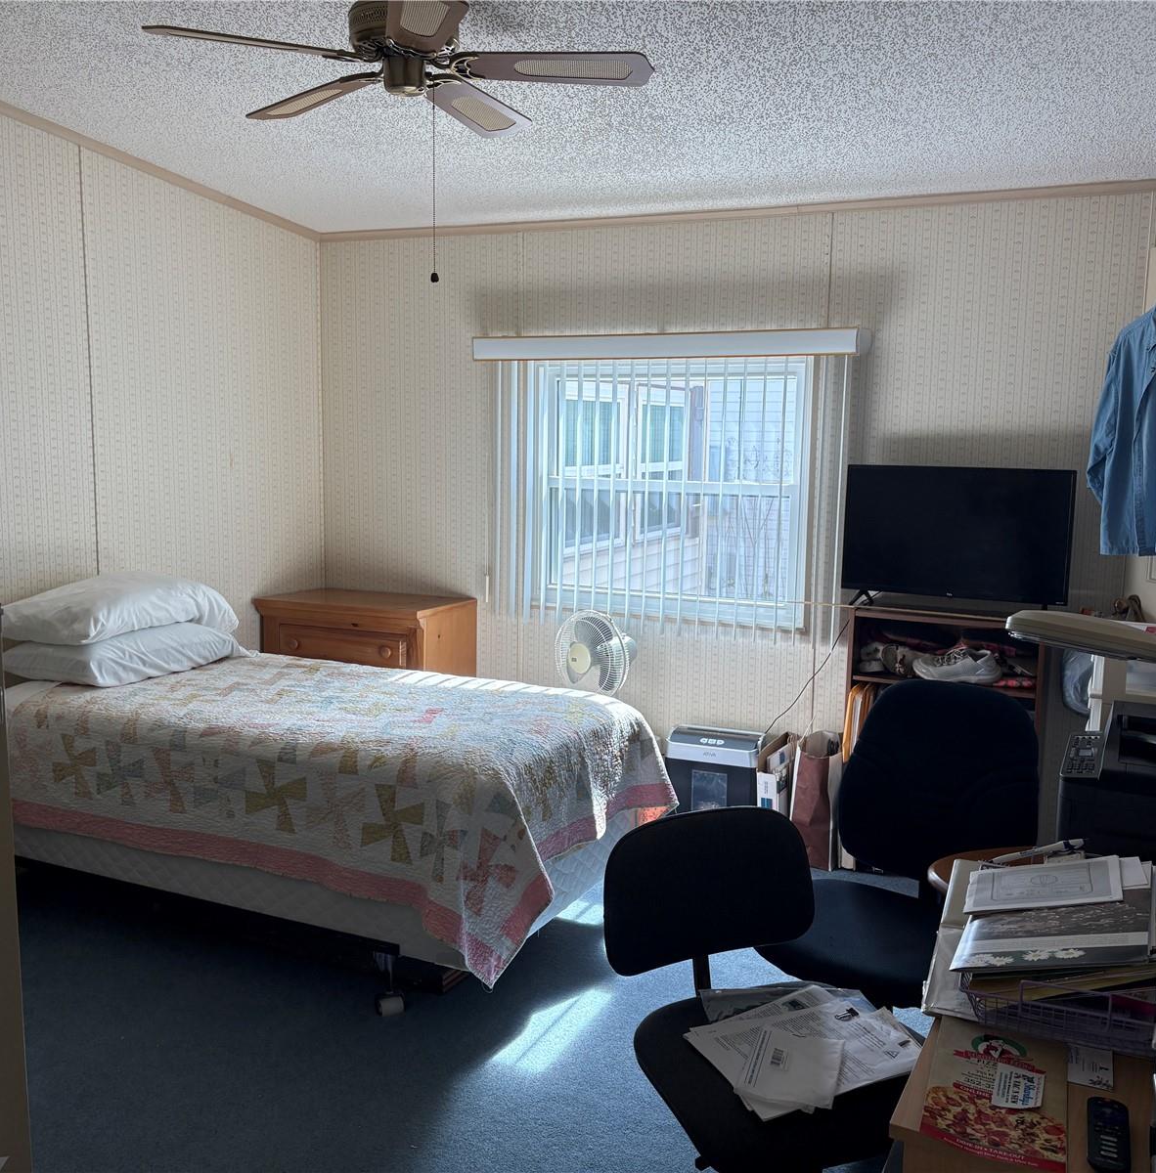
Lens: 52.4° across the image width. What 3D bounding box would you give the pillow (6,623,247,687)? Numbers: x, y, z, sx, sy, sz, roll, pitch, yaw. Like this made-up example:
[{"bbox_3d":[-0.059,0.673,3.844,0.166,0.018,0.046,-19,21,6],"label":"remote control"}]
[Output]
[{"bbox_3d":[-1.474,0.208,3.933,0.416,0.168,0.700,4,9,25],"label":"pillow"}]

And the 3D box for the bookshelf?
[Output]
[{"bbox_3d":[1.241,0.524,3.987,0.620,0.901,0.274,4,9,25],"label":"bookshelf"}]

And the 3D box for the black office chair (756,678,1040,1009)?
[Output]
[{"bbox_3d":[0.688,0.708,2.436,0.579,0.949,0.670,6,9,31],"label":"black office chair"}]

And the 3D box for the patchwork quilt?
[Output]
[{"bbox_3d":[-0.822,0.665,3.620,1.903,0.665,1.066,4,9,25],"label":"patchwork quilt"}]

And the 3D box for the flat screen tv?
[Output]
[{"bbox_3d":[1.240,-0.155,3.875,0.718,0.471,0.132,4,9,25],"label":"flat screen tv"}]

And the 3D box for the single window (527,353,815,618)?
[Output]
[{"bbox_3d":[0.330,-0.367,4.472,1.127,1.005,0.081,4,9,25],"label":"single window"}]

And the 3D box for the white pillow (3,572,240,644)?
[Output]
[{"bbox_3d":[-1.478,0.065,3.888,0.426,0.178,0.690,4,9,25],"label":"white pillow"}]

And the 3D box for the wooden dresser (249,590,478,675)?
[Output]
[{"bbox_3d":[-0.870,0.437,4.837,0.751,0.779,0.426,5,9,27],"label":"wooden dresser"}]

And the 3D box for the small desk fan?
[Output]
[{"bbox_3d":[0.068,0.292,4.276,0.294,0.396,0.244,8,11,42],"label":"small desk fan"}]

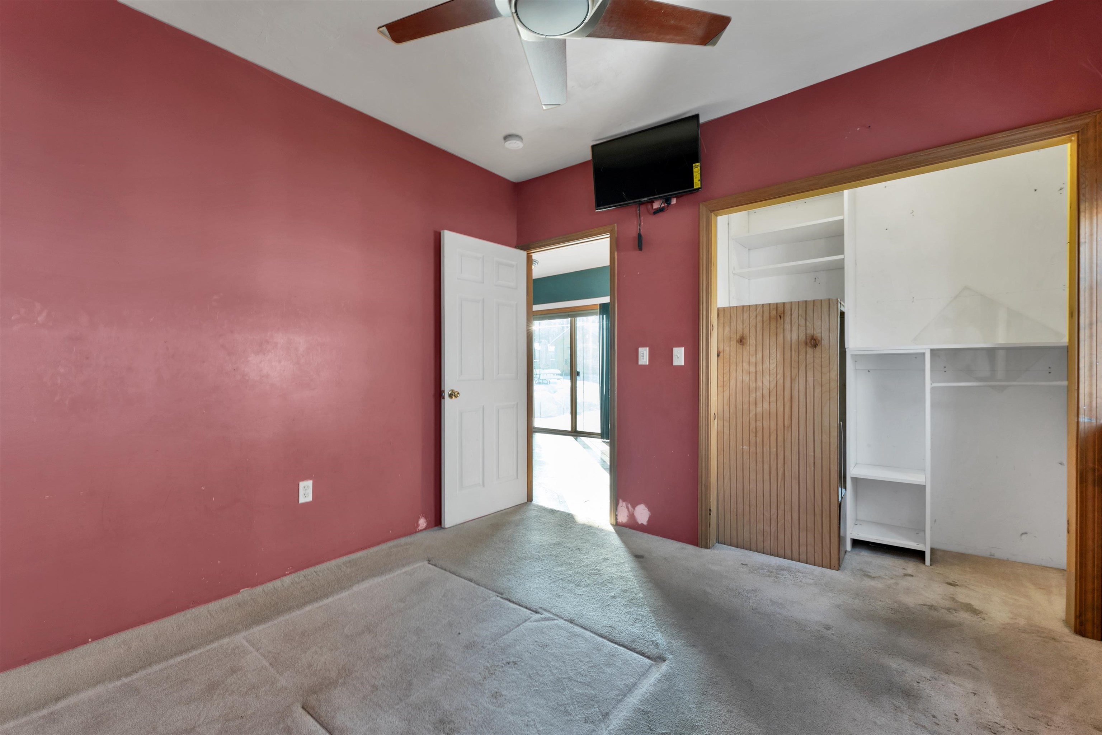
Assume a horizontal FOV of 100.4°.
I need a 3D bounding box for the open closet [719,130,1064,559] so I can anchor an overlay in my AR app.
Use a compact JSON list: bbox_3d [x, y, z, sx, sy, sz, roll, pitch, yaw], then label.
[{"bbox_3d":[1.905,0.060,2.690,1.600,2.100,0.820,0,0,39],"label":"open closet"}]

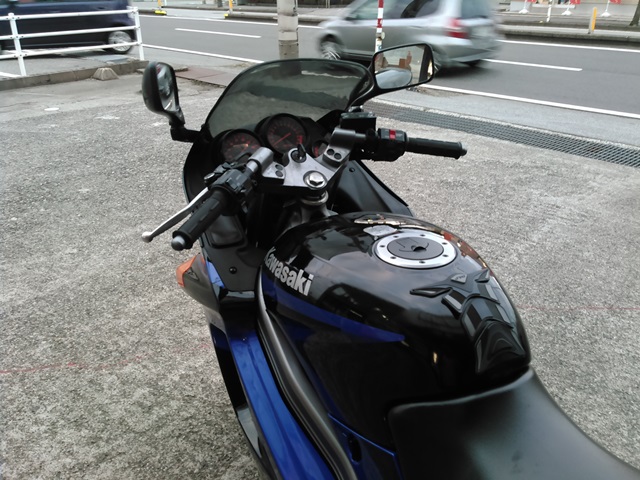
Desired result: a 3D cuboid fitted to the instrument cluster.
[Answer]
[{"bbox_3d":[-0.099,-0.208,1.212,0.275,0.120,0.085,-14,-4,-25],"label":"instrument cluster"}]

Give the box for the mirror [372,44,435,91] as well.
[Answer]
[{"bbox_3d":[0.201,-0.414,1.330,0.155,0.105,0.060,-8,25,-13],"label":"mirror"}]

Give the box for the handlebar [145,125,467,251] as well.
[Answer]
[{"bbox_3d":[0.002,-0.129,1.094,0.685,0.120,0.180,-20,30,-29],"label":"handlebar"}]

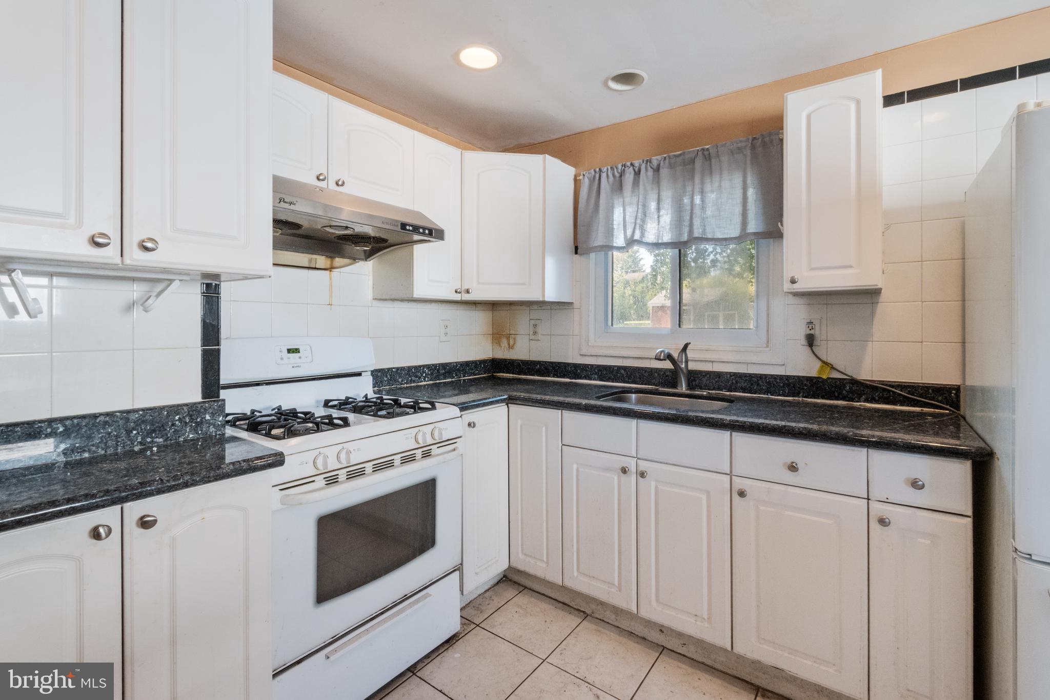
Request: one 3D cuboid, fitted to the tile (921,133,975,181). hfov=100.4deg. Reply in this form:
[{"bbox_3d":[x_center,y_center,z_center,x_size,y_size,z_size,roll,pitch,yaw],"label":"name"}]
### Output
[{"bbox_3d":[1.624,-0.740,1.678,0.152,0.152,0.010,1,2,33],"label":"tile"}]

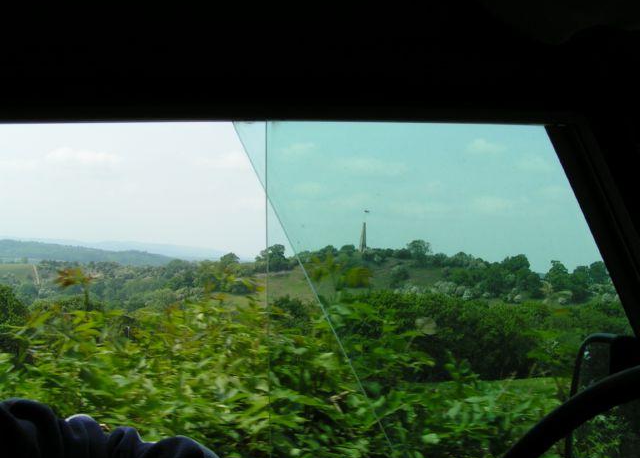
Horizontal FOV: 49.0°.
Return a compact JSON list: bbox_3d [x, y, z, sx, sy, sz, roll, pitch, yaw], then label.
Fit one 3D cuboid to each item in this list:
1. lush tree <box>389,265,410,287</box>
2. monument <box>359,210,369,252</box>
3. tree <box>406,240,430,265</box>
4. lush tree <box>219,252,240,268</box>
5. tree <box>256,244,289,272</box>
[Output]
[{"bbox_3d":[21.500,12.850,190.000,5.800,5.800,5.500,2,-2,0],"label":"lush tree"},{"bbox_3d":[14.720,0.840,235.000,2.700,14.500,2.600,1,-3,24],"label":"monument"},{"bbox_3d":[31.540,7.530,225.000,7.600,8.300,7.200,2,-2,0],"label":"tree"},{"bbox_3d":[-30.270,10.370,235.000,7.200,6.000,6.800,2,-2,0],"label":"lush tree"},{"bbox_3d":[-15.210,9.130,225.000,9.800,9.000,9.000,2,-2,0],"label":"tree"}]

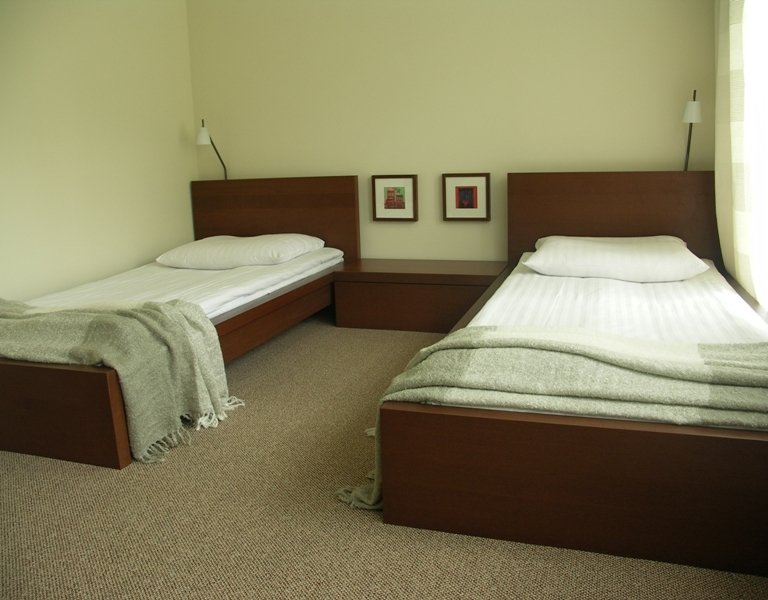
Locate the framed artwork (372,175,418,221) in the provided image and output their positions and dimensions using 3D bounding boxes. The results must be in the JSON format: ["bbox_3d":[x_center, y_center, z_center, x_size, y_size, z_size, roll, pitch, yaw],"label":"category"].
[{"bbox_3d":[0.067,-0.558,3.555,0.252,0.250,0.034,2,13,18],"label":"framed artwork"}]

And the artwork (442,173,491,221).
[{"bbox_3d":[0.442,-0.544,3.432,0.252,0.250,0.034,2,13,18],"label":"artwork"}]

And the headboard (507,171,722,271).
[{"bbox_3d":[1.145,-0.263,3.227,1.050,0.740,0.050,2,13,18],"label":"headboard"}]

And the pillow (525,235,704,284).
[{"bbox_3d":[1.026,-0.197,2.902,0.750,0.130,0.500,2,13,18],"label":"pillow"}]

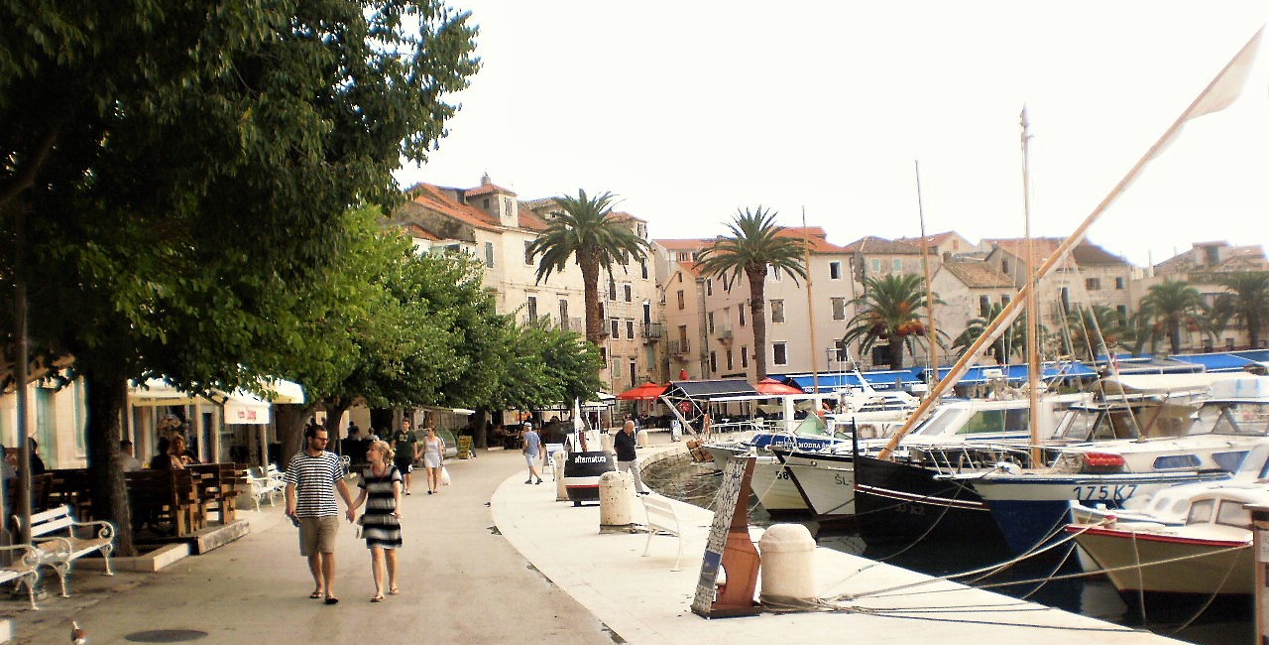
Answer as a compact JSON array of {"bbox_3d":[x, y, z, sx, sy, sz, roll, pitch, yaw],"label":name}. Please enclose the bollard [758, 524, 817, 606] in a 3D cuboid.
[{"bbox_3d":[1.468,2.318,13.350,0.550,0.790,0.550,-3,-4,0],"label":"bollard"}]

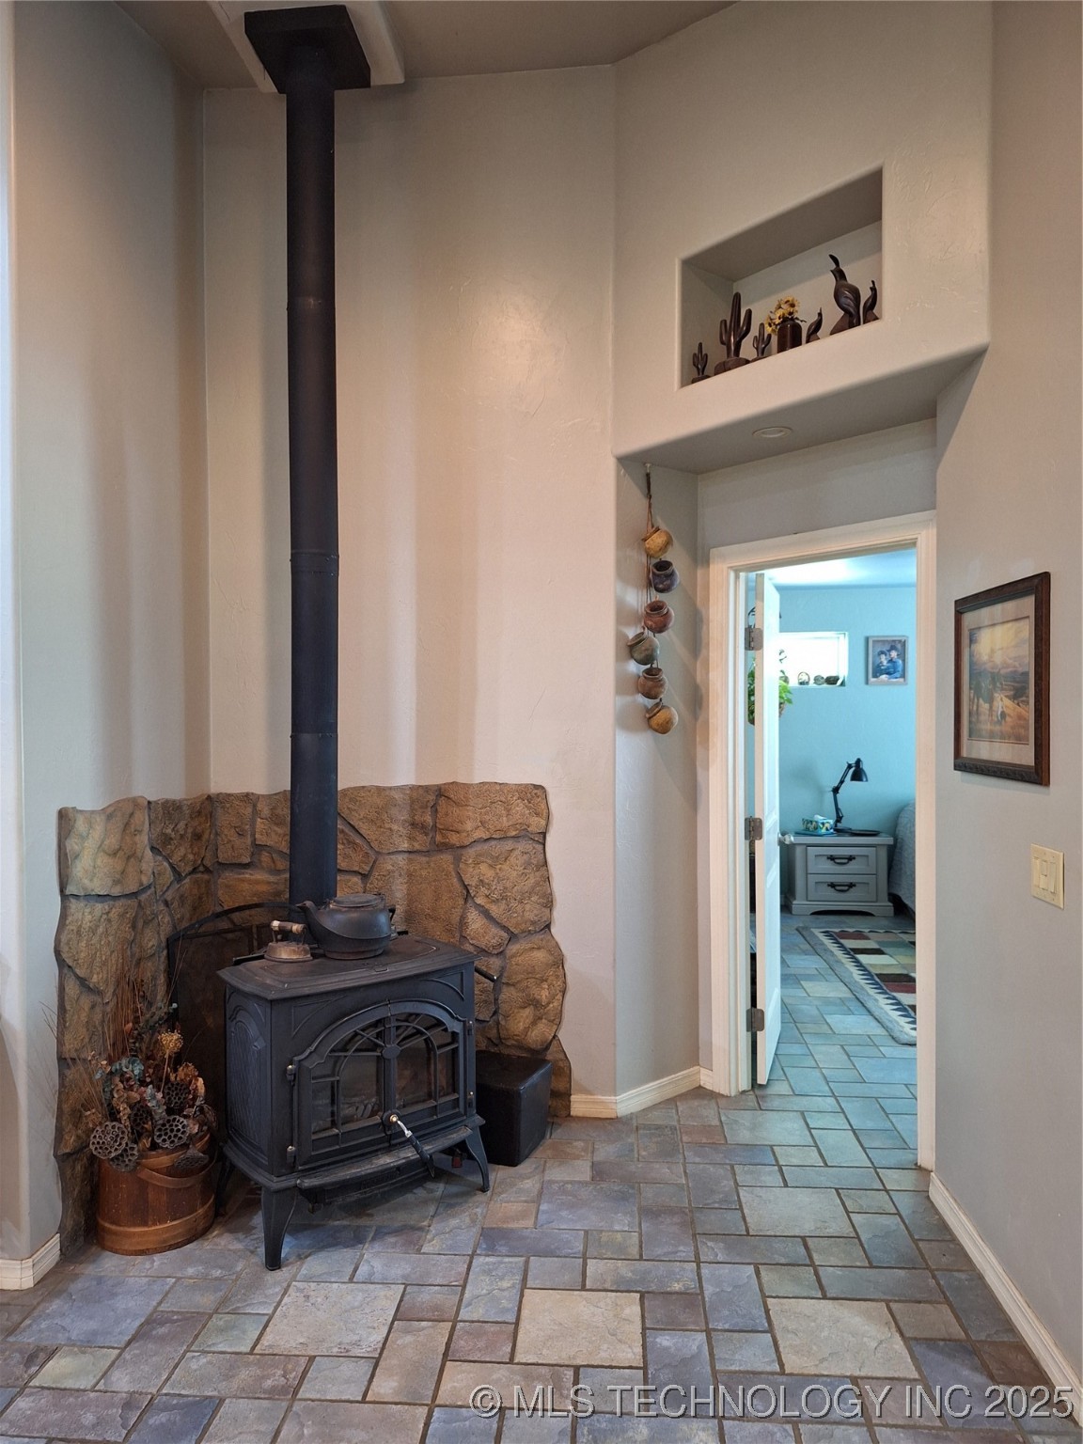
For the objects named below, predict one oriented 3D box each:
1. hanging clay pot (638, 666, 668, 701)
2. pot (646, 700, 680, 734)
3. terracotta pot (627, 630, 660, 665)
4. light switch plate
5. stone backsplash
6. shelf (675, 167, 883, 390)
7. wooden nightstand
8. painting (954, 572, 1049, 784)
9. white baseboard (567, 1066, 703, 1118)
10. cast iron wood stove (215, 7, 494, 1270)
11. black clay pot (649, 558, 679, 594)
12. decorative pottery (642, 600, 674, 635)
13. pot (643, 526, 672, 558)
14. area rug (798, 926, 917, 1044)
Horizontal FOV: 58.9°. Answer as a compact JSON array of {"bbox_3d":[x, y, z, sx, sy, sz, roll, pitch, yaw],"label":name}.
[{"bbox_3d":[0.412,-0.140,3.560,0.107,0.101,0.107,0,26,0],"label":"hanging clay pot"},{"bbox_3d":[0.454,-0.013,3.590,0.110,0.108,0.110,-38,18,15],"label":"pot"},{"bbox_3d":[0.375,-0.263,3.520,0.108,0.112,0.108,-43,14,-32],"label":"terracotta pot"},{"bbox_3d":[1.158,0.352,2.205,0.010,0.124,0.160,0,1,3],"label":"light switch plate"},{"bbox_3d":[-0.613,0.854,3.097,1.369,1.247,1.020,0,1,4],"label":"stone backsplash"},{"bbox_3d":[0.819,-1.347,3.067,0.280,0.432,0.747,-1,1,-41],"label":"shelf"},{"bbox_3d":[2.200,1.119,7.174,0.735,0.570,0.420,0,1,3],"label":"wooden nightstand"},{"bbox_3d":[1.162,-0.099,2.455,0.027,0.487,0.540,0,1,3],"label":"painting"},{"bbox_3d":[0.383,1.418,3.697,0.575,0.084,0.165,-1,1,-41],"label":"white baseboard"},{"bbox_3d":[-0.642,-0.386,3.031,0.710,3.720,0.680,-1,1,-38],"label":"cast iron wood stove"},{"bbox_3d":[0.463,-0.543,3.594,0.106,0.114,0.106,-9,37,7],"label":"black clay pot"},{"bbox_3d":[0.439,-0.387,3.580,0.110,0.105,0.110,-10,29,6],"label":"decorative pottery"},{"bbox_3d":[0.432,-0.669,3.566,0.111,0.105,0.111,-38,7,6],"label":"pot"},{"bbox_3d":[2.442,1.418,5.384,1.500,0.012,2.313,0,1,4],"label":"area rug"}]

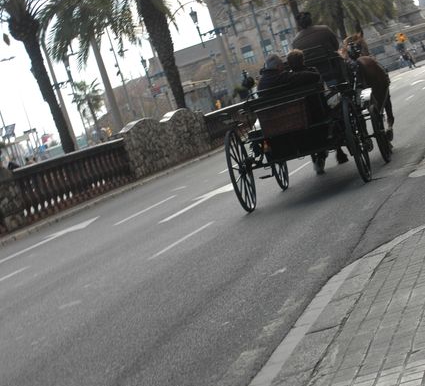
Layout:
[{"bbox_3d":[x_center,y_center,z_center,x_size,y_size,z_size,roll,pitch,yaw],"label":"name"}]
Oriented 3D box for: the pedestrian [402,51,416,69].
[{"bbox_3d":[18.493,-12.438,95.000,0.500,1.720,0.600,-16,4,18],"label":"pedestrian"}]

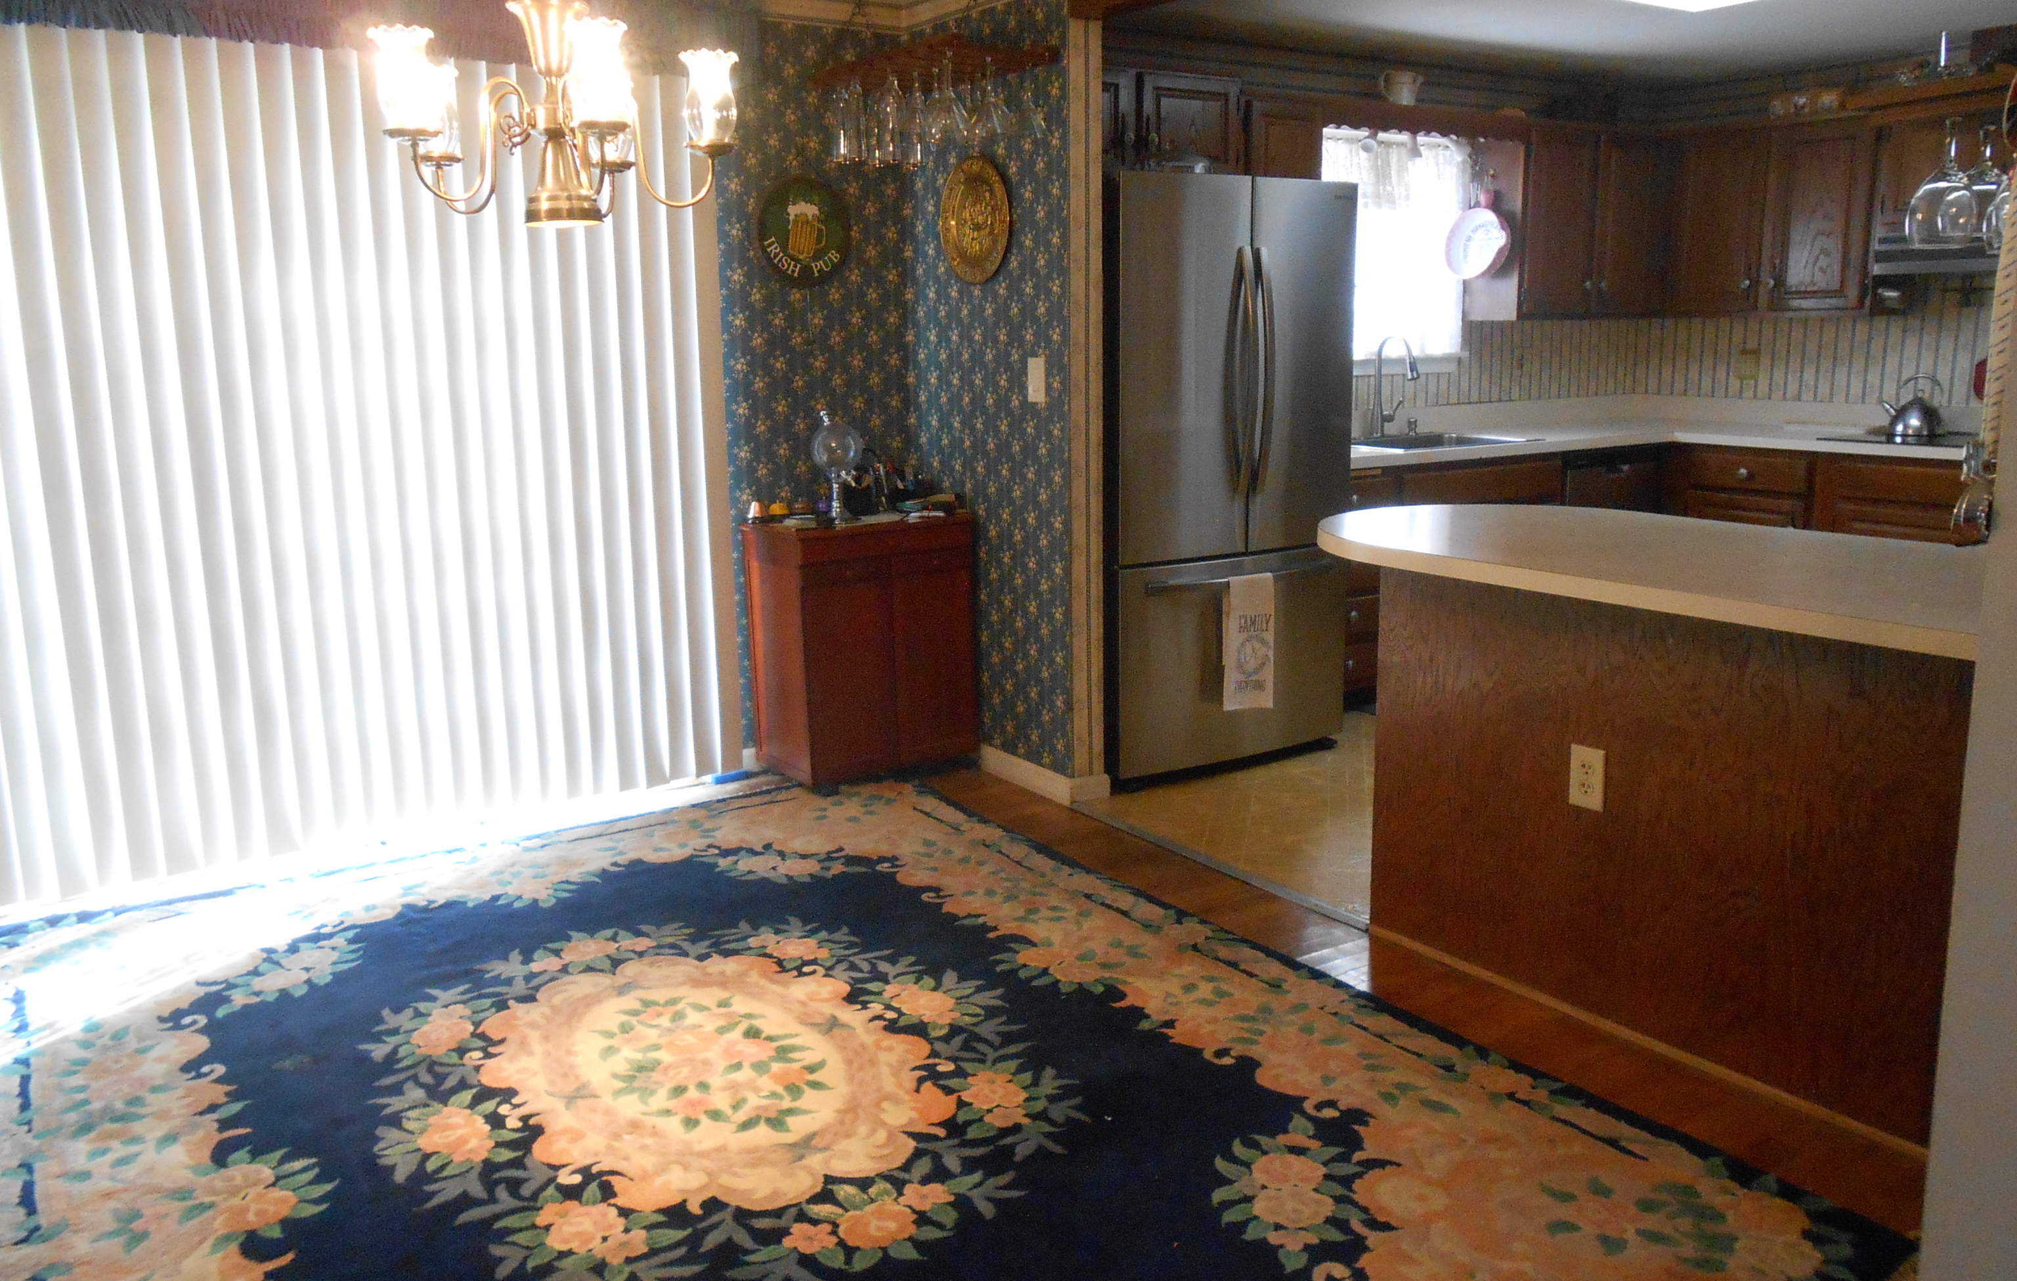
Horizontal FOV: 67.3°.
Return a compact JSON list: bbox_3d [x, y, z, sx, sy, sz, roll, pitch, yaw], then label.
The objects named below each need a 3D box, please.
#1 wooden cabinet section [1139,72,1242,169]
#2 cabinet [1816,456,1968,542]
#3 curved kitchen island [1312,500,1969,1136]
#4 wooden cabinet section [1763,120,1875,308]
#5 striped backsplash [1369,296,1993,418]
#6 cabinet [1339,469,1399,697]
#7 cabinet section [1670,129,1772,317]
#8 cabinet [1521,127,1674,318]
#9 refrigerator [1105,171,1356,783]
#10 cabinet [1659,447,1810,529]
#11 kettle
[{"bbox_3d":[0.513,-1.674,5.028,0.416,0.327,0.307,-8,13,-33],"label":"wooden cabinet section"},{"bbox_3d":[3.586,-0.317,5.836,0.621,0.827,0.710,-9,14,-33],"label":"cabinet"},{"bbox_3d":[1.442,0.243,3.270,0.975,0.895,1.670,-9,14,-33],"label":"curved kitchen island"},{"bbox_3d":[3.253,-1.651,5.936,0.317,0.726,0.431,-8,13,-33],"label":"wooden cabinet section"},{"bbox_3d":[2.567,-1.094,5.892,2.071,0.410,1.639,-9,14,-33],"label":"striped backsplash"},{"bbox_3d":[1.066,-0.248,5.659,0.480,0.827,0.589,-9,14,-33],"label":"cabinet"},{"bbox_3d":[3.023,-1.718,6.276,0.317,0.736,0.401,-8,13,-33],"label":"cabinet section"},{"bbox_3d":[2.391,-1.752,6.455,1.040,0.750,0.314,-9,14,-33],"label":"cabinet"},{"bbox_3d":[0.462,-0.523,4.841,0.913,1.775,0.890,-9,14,-33],"label":"refrigerator"},{"bbox_3d":[3.213,-0.426,6.375,0.621,0.827,0.620,-9,14,-33],"label":"cabinet"},{"bbox_3d":[3.498,-0.910,5.857,0.250,0.240,0.195,2,12,14],"label":"kettle"}]

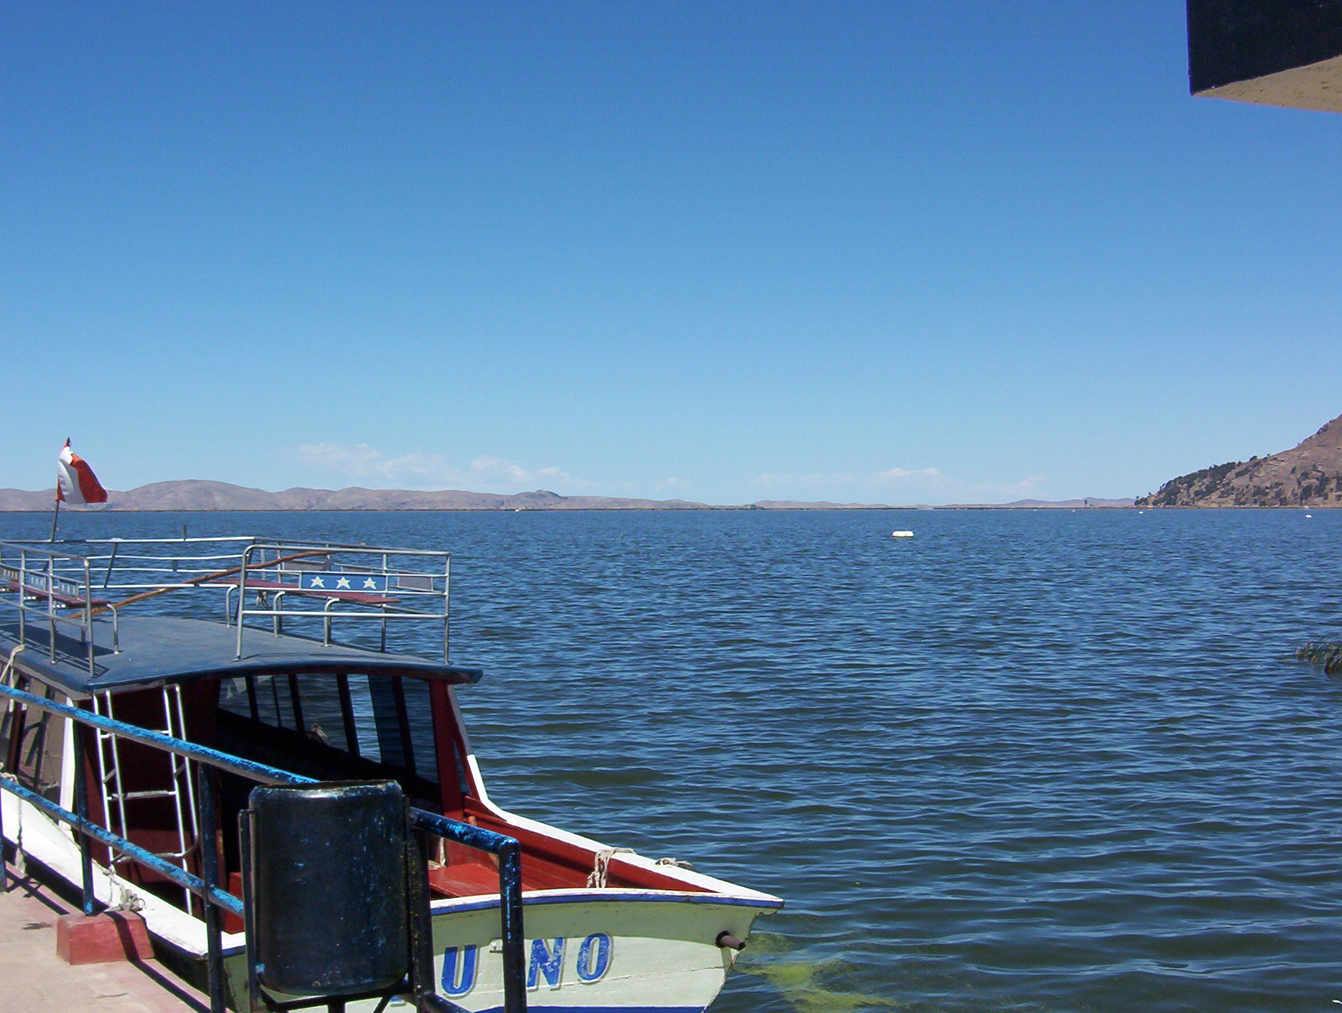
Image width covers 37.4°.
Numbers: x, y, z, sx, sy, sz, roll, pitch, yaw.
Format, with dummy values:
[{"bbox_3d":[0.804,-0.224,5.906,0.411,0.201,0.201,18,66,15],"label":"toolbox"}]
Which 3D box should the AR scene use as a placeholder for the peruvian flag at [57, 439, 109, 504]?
[{"bbox_3d":[-4.392,-0.262,14.800,0.410,0.480,0.150,0,0,-12],"label":"peruvian flag"}]

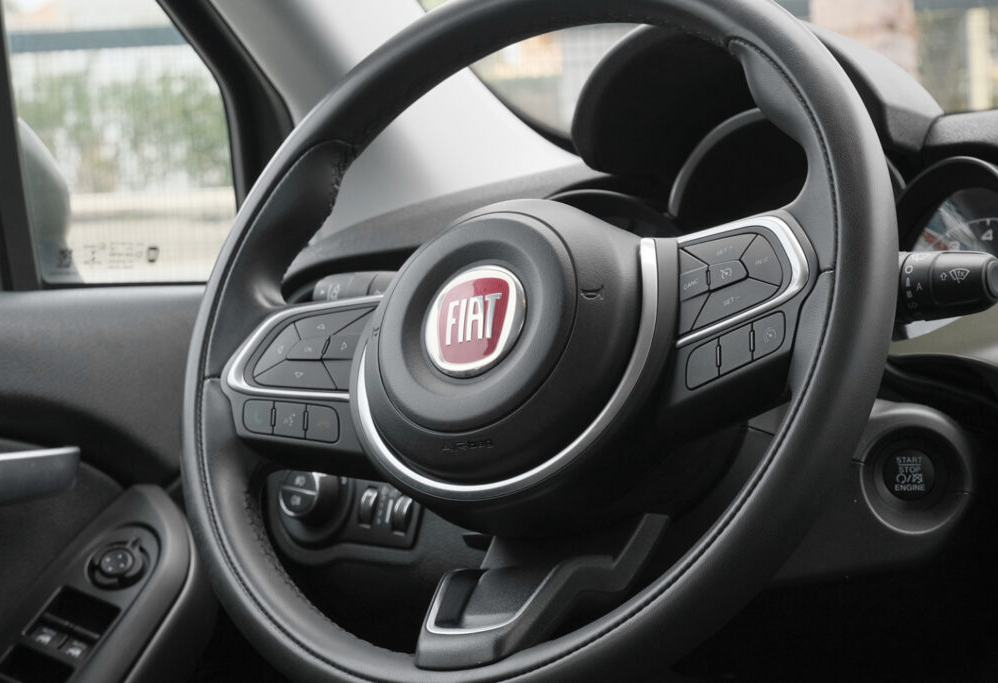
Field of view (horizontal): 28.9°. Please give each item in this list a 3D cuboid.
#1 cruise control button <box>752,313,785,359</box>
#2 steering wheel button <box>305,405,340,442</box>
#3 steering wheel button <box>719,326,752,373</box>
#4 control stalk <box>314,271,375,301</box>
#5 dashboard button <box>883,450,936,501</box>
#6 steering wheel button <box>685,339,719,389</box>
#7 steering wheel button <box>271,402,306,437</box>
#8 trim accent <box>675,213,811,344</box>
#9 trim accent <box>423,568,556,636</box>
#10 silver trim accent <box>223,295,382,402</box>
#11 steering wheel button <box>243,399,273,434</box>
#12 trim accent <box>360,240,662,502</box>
[{"bbox_3d":[0.112,-0.002,0.787,0.007,0.017,0.017,16,-24,-42],"label":"cruise control button"},{"bbox_3d":[-0.082,0.039,0.918,0.018,0.018,0.007,-4,-17,22],"label":"steering wheel button"},{"bbox_3d":[0.100,0.004,0.798,0.007,0.018,0.018,16,-24,-42],"label":"steering wheel button"},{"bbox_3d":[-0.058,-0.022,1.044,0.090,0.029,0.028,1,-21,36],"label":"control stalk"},{"bbox_3d":[0.204,0.067,0.965,0.026,0.026,0.011,1,-7,17],"label":"dashboard button"},{"bbox_3d":[0.087,0.010,0.809,0.007,0.018,0.018,16,-24,-42],"label":"steering wheel button"},{"bbox_3d":[-0.099,0.038,0.926,0.018,0.018,0.007,-4,-17,22],"label":"steering wheel button"},{"bbox_3d":[0.101,-0.028,0.812,0.076,0.058,0.013,-17,-38,42],"label":"trim accent"},{"bbox_3d":[-0.007,0.110,0.827,0.058,0.009,0.042,-10,35,32],"label":"trim accent"},{"bbox_3d":[-0.095,0.006,0.938,0.077,0.059,0.013,-4,-32,22],"label":"silver trim accent"},{"bbox_3d":[-0.115,0.038,0.933,0.017,0.017,0.007,-4,-17,22],"label":"steering wheel button"},{"bbox_3d":[-0.001,0.016,0.862,0.166,0.114,0.015,-10,-28,32],"label":"trim accent"}]

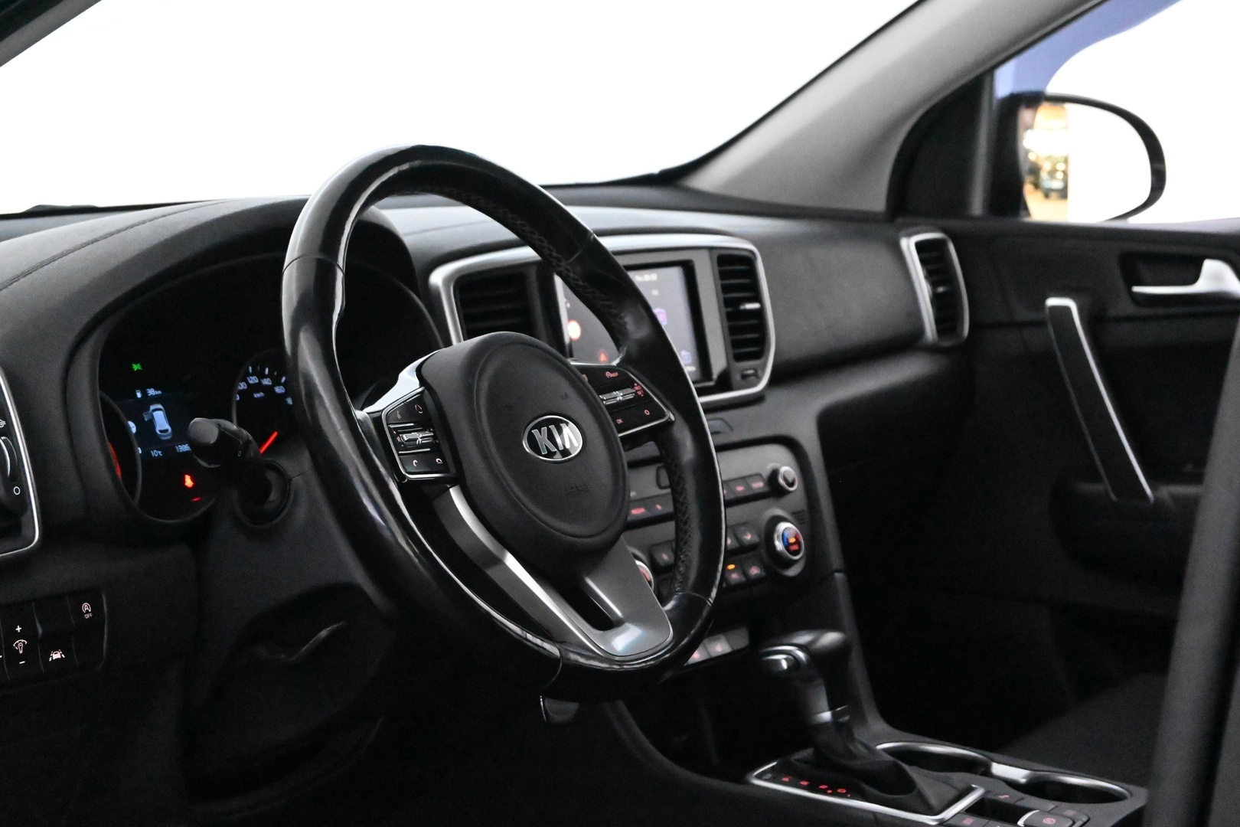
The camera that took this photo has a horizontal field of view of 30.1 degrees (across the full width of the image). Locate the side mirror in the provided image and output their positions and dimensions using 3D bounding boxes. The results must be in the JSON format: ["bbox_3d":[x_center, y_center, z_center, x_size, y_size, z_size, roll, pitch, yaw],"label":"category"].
[{"bbox_3d":[0.490,-0.278,2.608,0.230,0.165,0.120,-5,9,-33],"label":"side mirror"}]

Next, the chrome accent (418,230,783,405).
[{"bbox_3d":[-0.001,-0.066,1.843,0.045,0.142,0.405,-9,0,40],"label":"chrome accent"}]

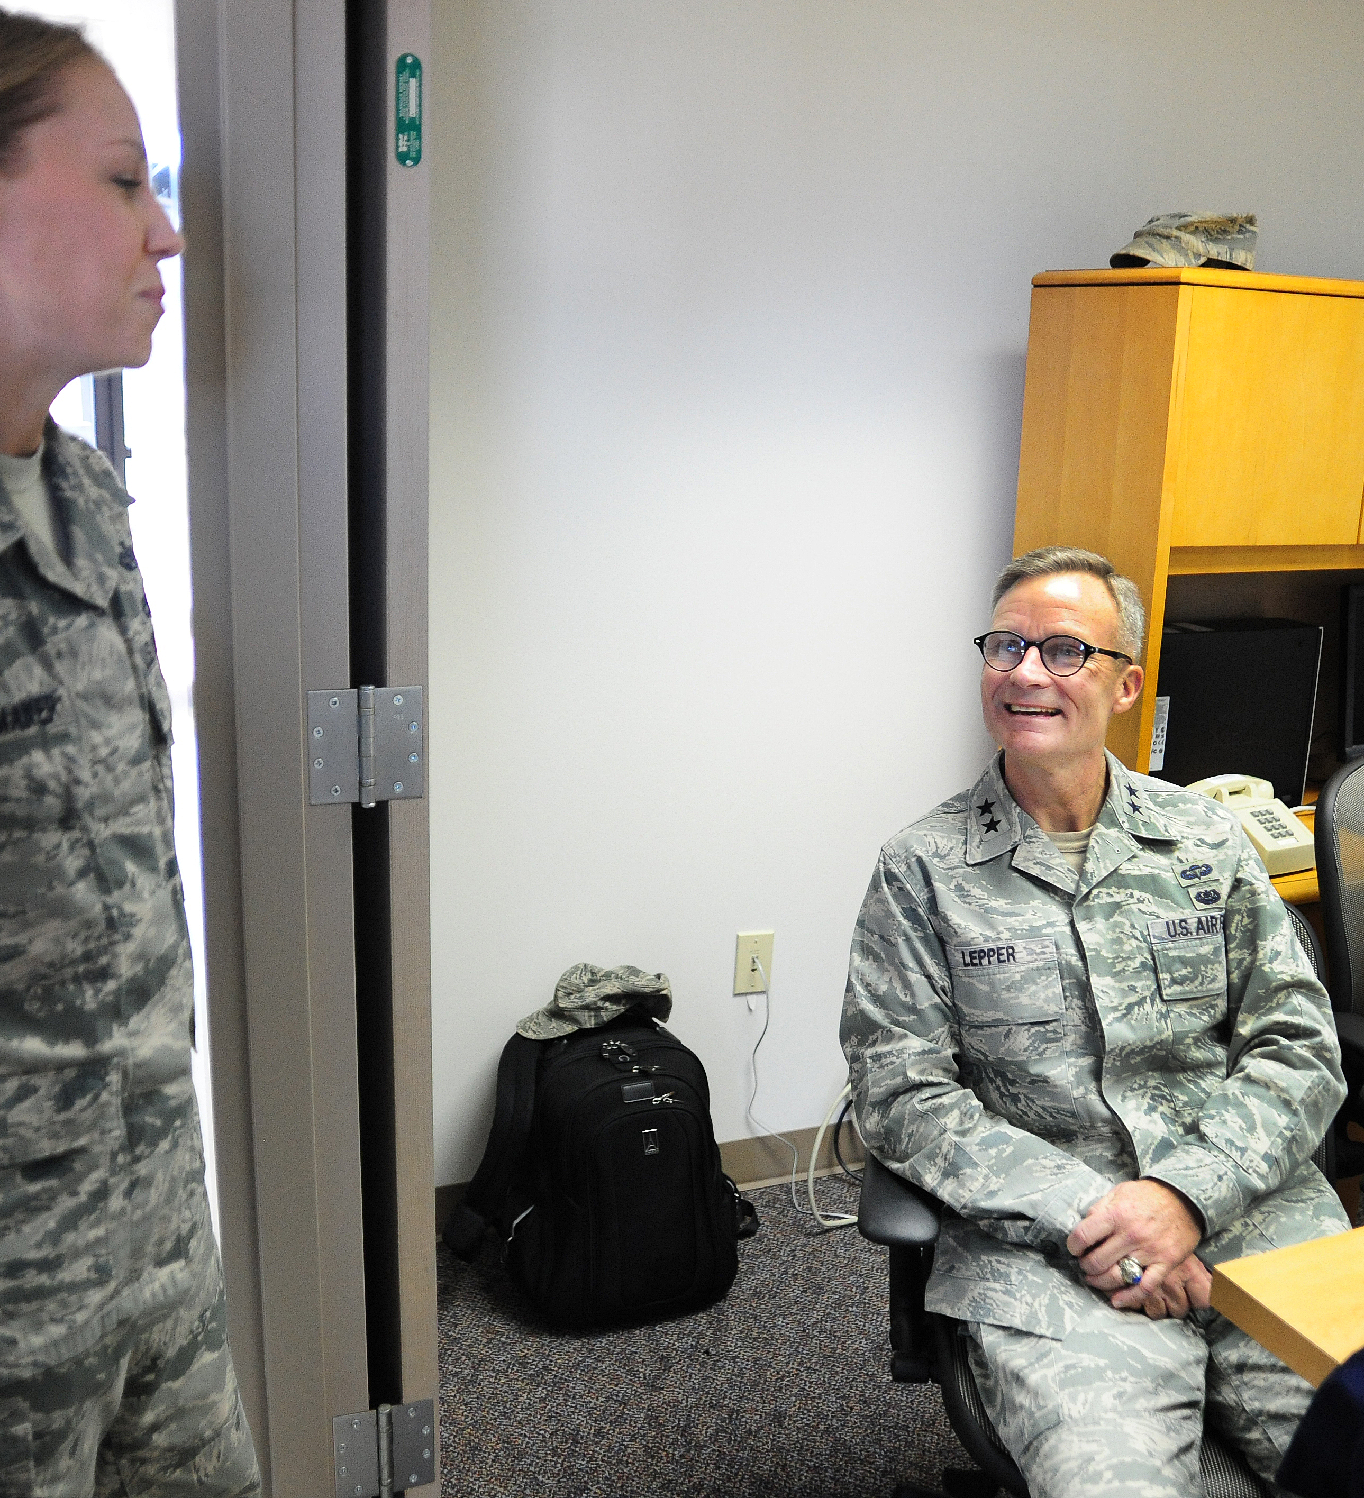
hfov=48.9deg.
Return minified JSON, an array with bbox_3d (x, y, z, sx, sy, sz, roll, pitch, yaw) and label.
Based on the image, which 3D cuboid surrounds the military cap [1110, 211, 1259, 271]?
[{"bbox_3d":[0.827,-0.812,2.431,0.235,0.100,0.170,-8,16,-37],"label":"military cap"}]

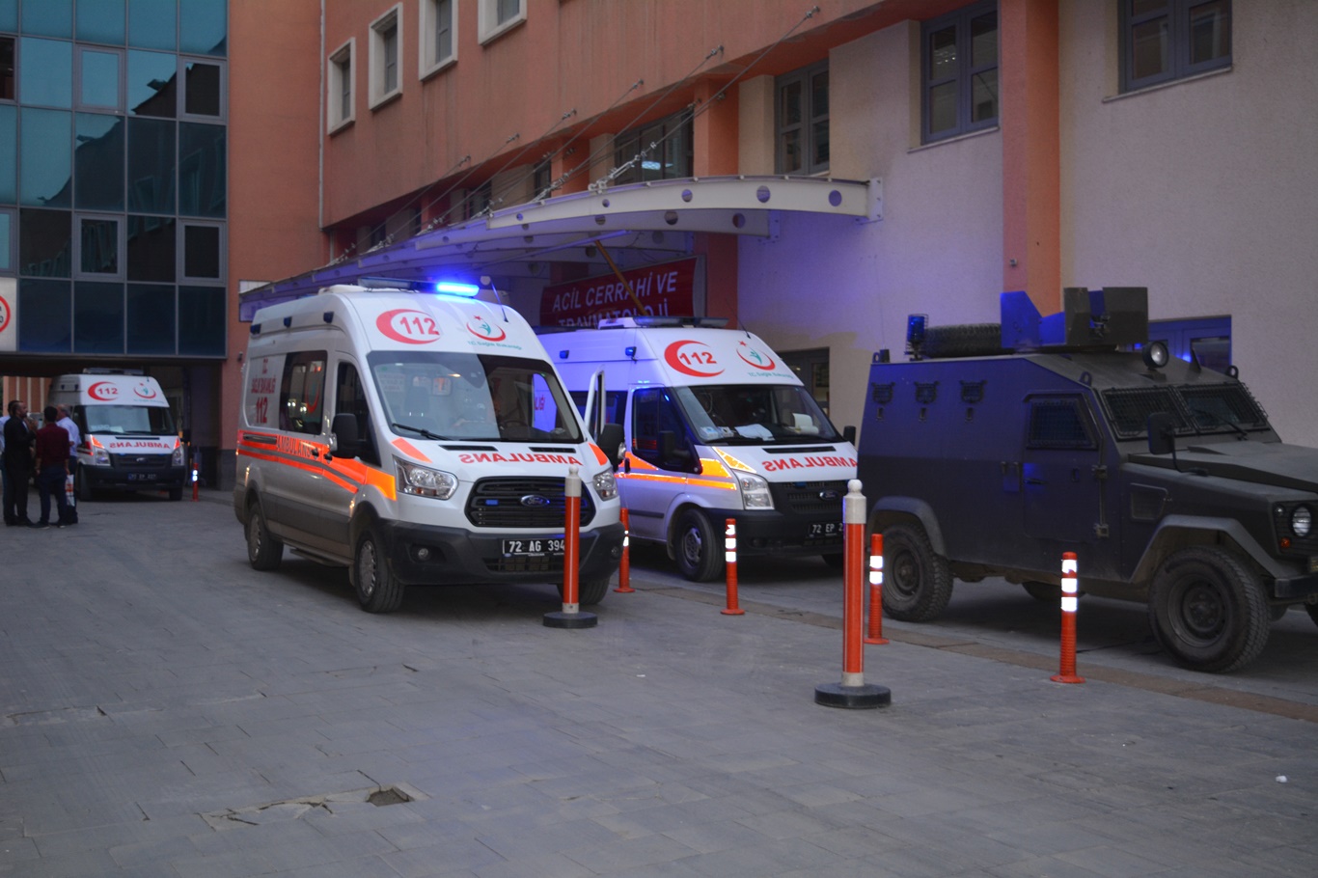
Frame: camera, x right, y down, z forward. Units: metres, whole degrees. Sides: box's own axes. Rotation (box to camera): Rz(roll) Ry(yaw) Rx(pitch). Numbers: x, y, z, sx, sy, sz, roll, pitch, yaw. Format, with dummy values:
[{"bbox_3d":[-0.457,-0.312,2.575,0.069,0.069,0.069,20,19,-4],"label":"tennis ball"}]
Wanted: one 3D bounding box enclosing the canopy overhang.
[{"bbox_3d":[-2.070,-2.552,20.124,4.830,1.070,9.940,1,0,-30],"label":"canopy overhang"}]

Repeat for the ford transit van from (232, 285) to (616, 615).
[{"bbox_3d":[-2.214,-0.020,13.261,2.220,2.680,5.920,1,0,-28],"label":"ford transit van"}]

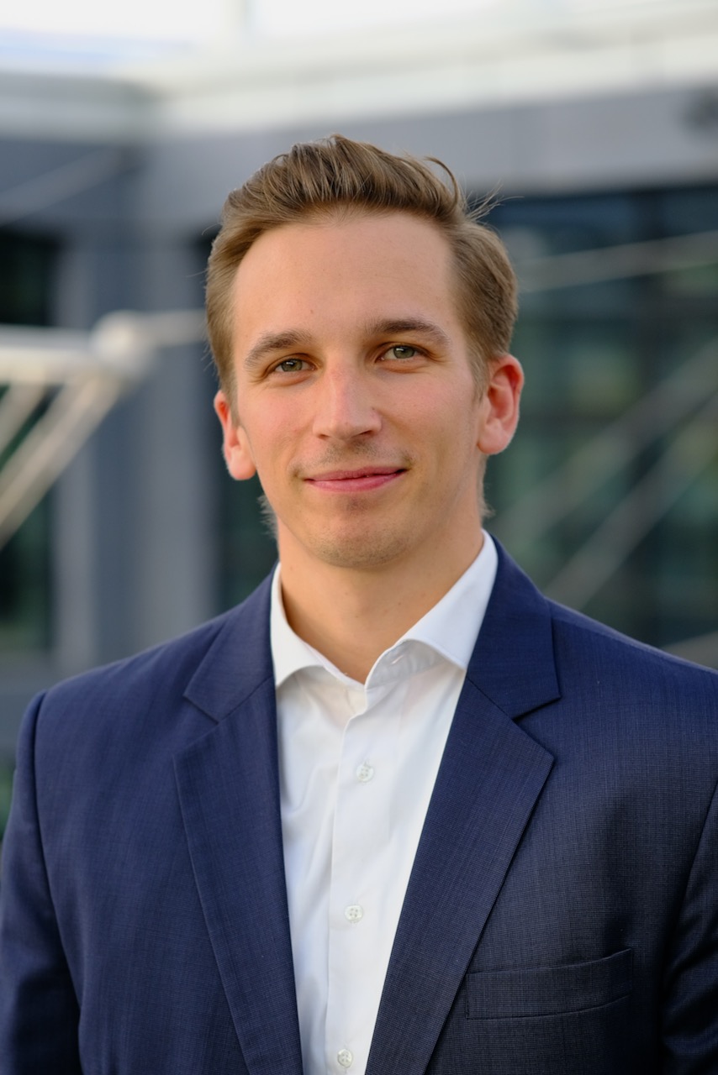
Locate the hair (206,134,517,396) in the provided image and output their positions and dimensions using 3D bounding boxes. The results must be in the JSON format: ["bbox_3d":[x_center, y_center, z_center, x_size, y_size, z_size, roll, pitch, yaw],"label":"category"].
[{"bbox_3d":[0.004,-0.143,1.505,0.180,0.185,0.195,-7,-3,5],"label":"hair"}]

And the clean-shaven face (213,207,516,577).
[{"bbox_3d":[0.007,-0.083,1.448,0.178,0.208,0.135,-7,-3,5],"label":"clean-shaven face"}]

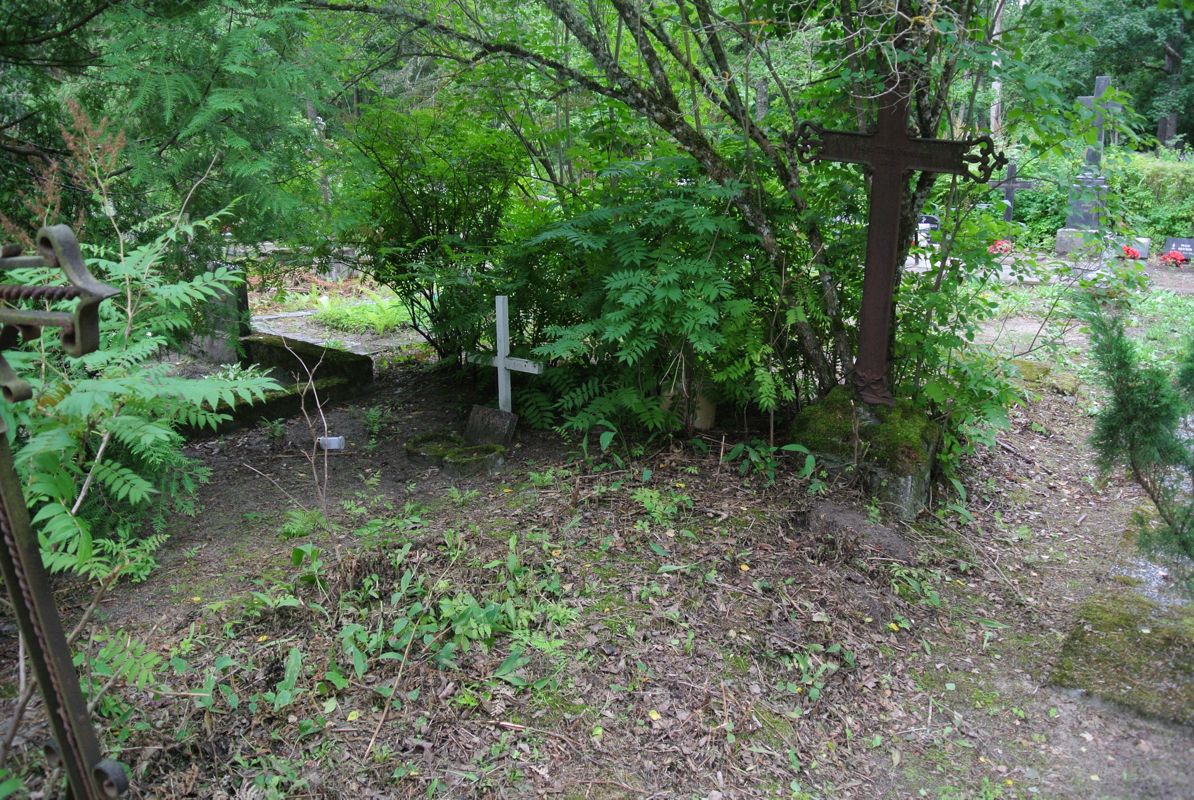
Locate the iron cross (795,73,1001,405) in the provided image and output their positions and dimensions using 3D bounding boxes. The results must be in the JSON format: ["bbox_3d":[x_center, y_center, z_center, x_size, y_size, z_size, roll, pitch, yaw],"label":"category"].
[{"bbox_3d":[1.382,-0.796,4.258,0.930,1.660,0.130,8,17,29],"label":"iron cross"}]

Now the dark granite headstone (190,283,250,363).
[{"bbox_3d":[-3.121,-0.736,7.401,0.560,0.780,0.180,8,17,29],"label":"dark granite headstone"}]

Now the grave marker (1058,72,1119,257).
[{"bbox_3d":[7.785,-3.594,13.975,0.740,2.600,0.550,9,17,32],"label":"grave marker"}]

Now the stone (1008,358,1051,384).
[{"bbox_3d":[3.249,-0.233,6.708,0.300,0.110,0.280,8,17,29],"label":"stone"}]

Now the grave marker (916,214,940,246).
[{"bbox_3d":[5.684,-2.915,15.430,0.460,0.560,0.120,8,17,29],"label":"grave marker"}]

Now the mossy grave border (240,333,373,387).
[{"bbox_3d":[-2.266,-0.334,6.954,1.270,0.220,0.200,8,17,29],"label":"mossy grave border"}]

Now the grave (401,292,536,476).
[{"bbox_3d":[-0.686,-0.107,4.858,0.560,0.820,0.700,8,17,29],"label":"grave"}]

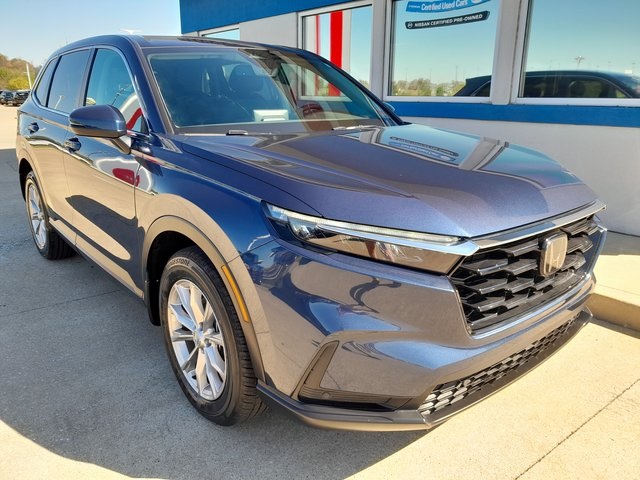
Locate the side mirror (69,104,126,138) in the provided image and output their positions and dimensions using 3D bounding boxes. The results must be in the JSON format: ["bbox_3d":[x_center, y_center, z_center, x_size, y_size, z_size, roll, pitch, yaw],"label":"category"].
[{"bbox_3d":[-0.977,-0.518,2.219,0.230,0.150,0.165,-13,20,-39],"label":"side mirror"}]

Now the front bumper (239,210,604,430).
[{"bbox_3d":[0.607,0.177,2.008,1.800,0.630,0.640,-13,20,-39],"label":"front bumper"}]

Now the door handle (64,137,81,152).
[{"bbox_3d":[-1.321,-0.509,2.682,0.060,0.060,0.210,-13,20,-39],"label":"door handle"}]

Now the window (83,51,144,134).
[{"bbox_3d":[-0.969,-0.766,2.462,0.080,0.460,0.950,16,1,-43],"label":"window"}]

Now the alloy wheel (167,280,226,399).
[{"bbox_3d":[-0.410,0.371,1.984,0.190,0.484,0.484,-13,20,-39],"label":"alloy wheel"}]

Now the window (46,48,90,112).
[{"bbox_3d":[-1.545,-0.987,3.125,0.070,0.390,0.760,16,1,-43],"label":"window"}]

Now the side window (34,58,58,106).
[{"bbox_3d":[-1.943,-1.127,3.579,0.070,0.350,0.440,16,1,-43],"label":"side window"}]

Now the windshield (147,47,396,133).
[{"bbox_3d":[-0.281,-0.840,2.809,1.410,0.160,0.900,-13,53,-39],"label":"windshield"}]

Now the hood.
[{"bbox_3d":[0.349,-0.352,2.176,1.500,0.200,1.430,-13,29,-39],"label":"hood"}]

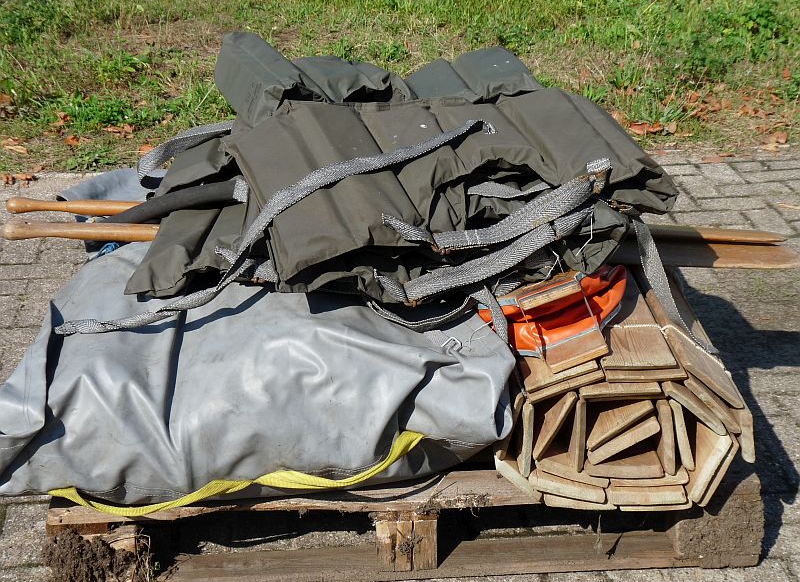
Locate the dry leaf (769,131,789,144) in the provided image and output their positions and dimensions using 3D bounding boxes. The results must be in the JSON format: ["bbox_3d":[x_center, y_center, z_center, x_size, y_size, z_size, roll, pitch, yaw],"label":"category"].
[{"bbox_3d":[1.222,-0.493,4.686,0.060,0.030,0.050,-3,24,-6],"label":"dry leaf"}]

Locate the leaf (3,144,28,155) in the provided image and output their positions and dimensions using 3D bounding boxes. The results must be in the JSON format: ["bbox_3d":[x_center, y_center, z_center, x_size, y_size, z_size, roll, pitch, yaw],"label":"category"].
[{"bbox_3d":[-1.215,-0.447,4.602,0.085,0.025,0.060,-3,24,-6],"label":"leaf"}]

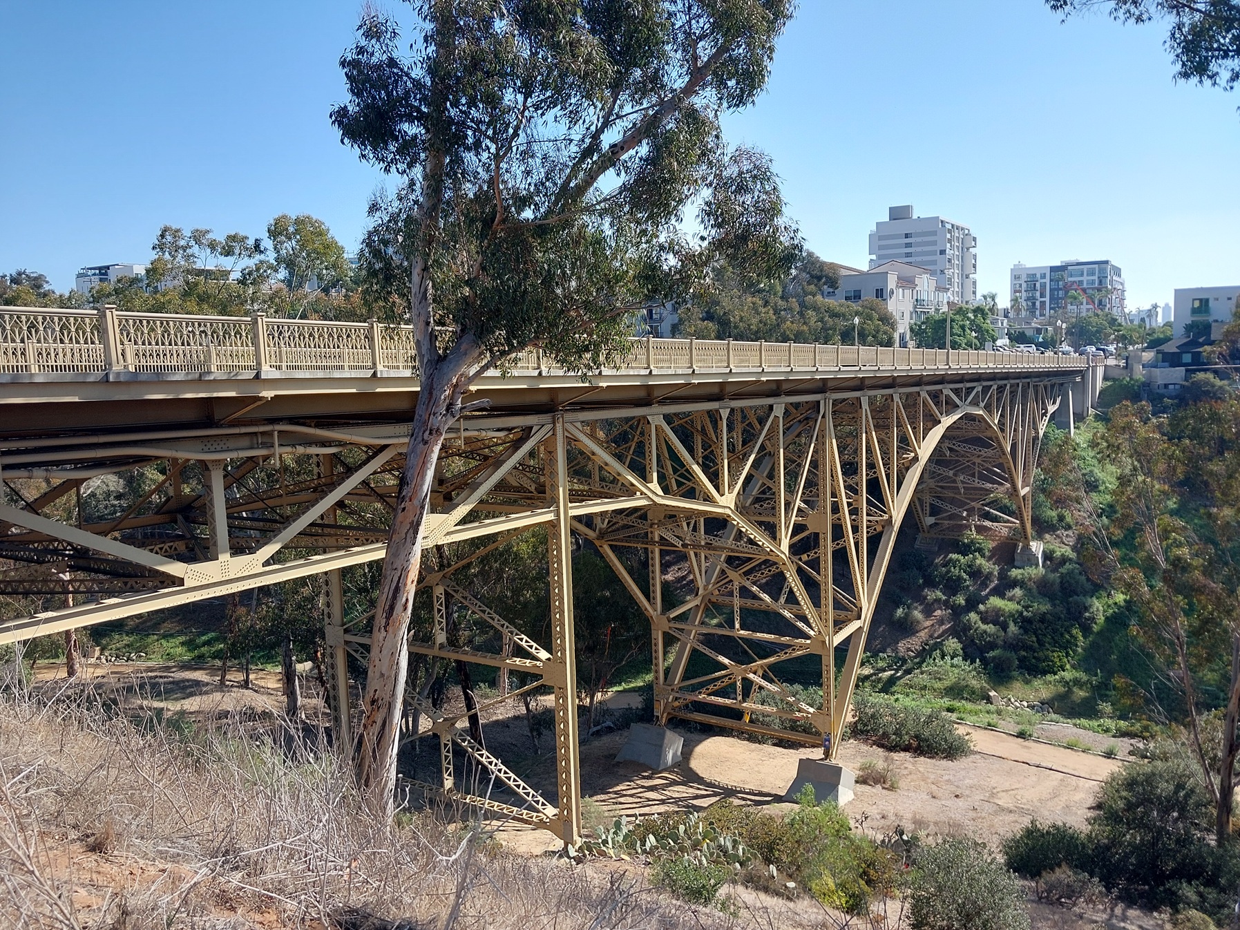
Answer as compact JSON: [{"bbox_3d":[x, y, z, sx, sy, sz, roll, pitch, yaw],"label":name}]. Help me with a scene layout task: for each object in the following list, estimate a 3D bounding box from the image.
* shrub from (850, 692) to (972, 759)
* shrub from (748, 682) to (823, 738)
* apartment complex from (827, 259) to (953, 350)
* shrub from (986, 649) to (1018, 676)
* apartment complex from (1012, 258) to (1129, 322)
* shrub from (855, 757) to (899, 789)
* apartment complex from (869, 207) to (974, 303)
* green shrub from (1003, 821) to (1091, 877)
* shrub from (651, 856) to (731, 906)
[{"bbox_3d":[18.389,16.210,61.474,7.654,2.900,3.827,2,8,32],"label":"shrub"},{"bbox_3d":[11.117,16.180,65.133,5.128,2.700,3.846,2,8,32],"label":"shrub"},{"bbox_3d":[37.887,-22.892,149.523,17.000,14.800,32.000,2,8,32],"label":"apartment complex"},{"bbox_3d":[32.084,16.404,81.216,2.587,1.992,2.199,2,8,32],"label":"shrub"},{"bbox_3d":[153.720,-54.224,331.594,30.000,26.600,42.000,2,8,32],"label":"apartment complex"},{"bbox_3d":[14.870,17.665,55.846,2.358,1.468,2.005,2,8,32],"label":"shrub"},{"bbox_3d":[91.510,-54.902,290.617,25.000,42.500,27.000,2,8,32],"label":"apartment complex"},{"bbox_3d":[20.611,18.297,46.793,3.967,2.100,3.174,2,8,32],"label":"green shrub"},{"bbox_3d":[2.076,12.131,28.200,2.300,1.200,1.800,2,8,32],"label":"shrub"}]

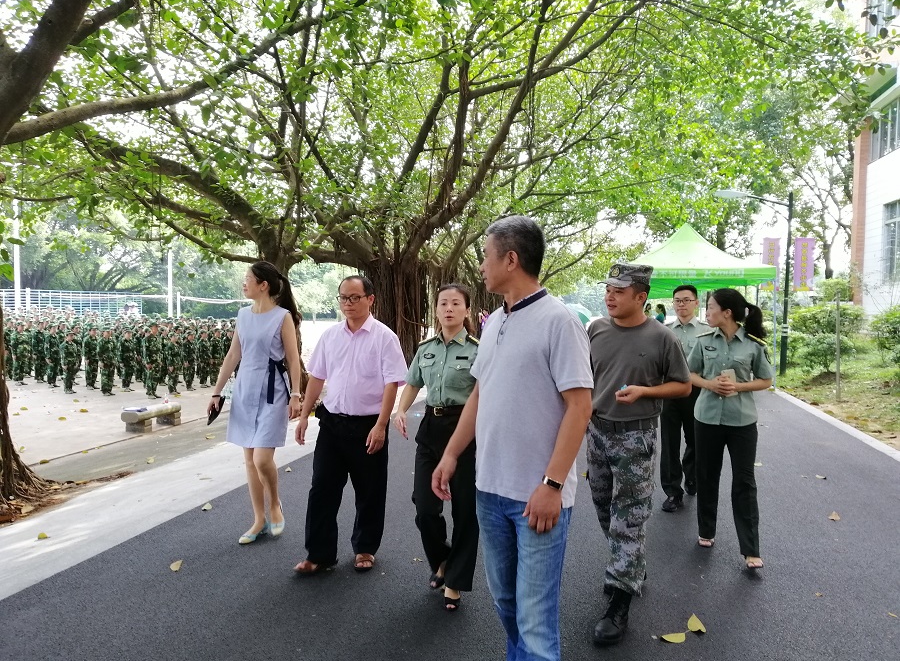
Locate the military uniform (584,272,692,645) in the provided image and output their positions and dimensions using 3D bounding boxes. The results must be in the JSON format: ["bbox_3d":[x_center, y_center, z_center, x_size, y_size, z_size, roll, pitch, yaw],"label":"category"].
[{"bbox_3d":[0.888,0.530,3.200,0.540,1.710,0.560,1,2,22],"label":"military uniform"}]

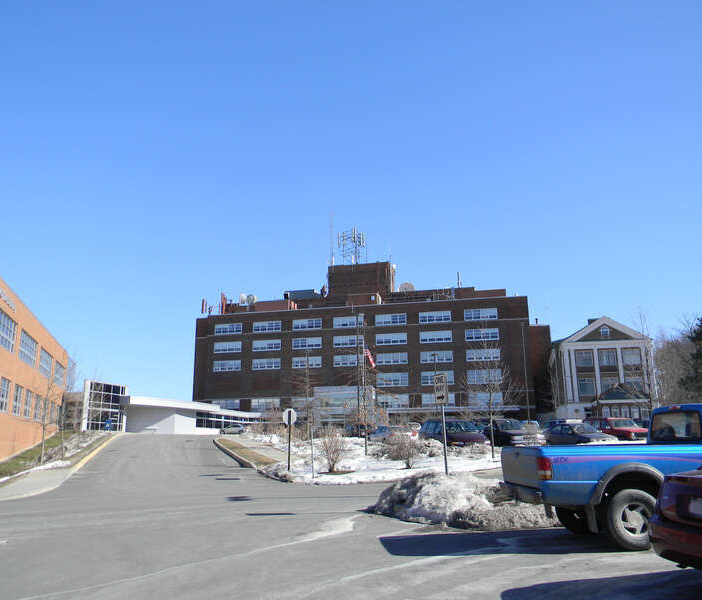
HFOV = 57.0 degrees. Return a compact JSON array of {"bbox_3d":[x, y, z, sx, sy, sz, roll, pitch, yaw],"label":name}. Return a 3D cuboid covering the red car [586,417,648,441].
[{"bbox_3d":[12.648,6.453,30.722,1.730,1.620,4.250,3,-14,-13],"label":"red car"}]

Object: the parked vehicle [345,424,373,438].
[{"bbox_3d":[0.596,13.094,63.706,1.800,1.650,4.600,3,-14,-14],"label":"parked vehicle"}]

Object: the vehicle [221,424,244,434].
[{"bbox_3d":[-17.021,18.953,94.713,4.400,1.470,1.730,-4,-14,13],"label":"vehicle"}]

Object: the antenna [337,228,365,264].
[{"bbox_3d":[0.106,-10.670,127.056,4.800,8.000,4.300,-4,-14,14],"label":"antenna"}]

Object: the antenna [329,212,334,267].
[{"bbox_3d":[-3.624,-11.740,123.151,0.400,11.500,0.400,-4,-14,14],"label":"antenna"}]

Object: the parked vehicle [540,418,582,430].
[{"bbox_3d":[13.410,8.438,41.070,1.800,1.650,4.600,3,-14,-13],"label":"parked vehicle"}]

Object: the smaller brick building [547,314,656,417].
[{"bbox_3d":[37.777,12.466,99.611,12.000,16.000,18.000,-3,-14,12],"label":"smaller brick building"}]

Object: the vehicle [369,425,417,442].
[{"bbox_3d":[2.564,8.710,41.100,1.750,1.430,4.600,3,-14,-14],"label":"vehicle"}]

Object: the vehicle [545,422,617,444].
[{"bbox_3d":[11.049,6.688,31.285,1.720,1.390,4.500,3,-14,-15],"label":"vehicle"}]

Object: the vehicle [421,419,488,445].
[{"bbox_3d":[4.495,6.082,28.254,1.870,1.720,4.700,2,-14,-12],"label":"vehicle"}]

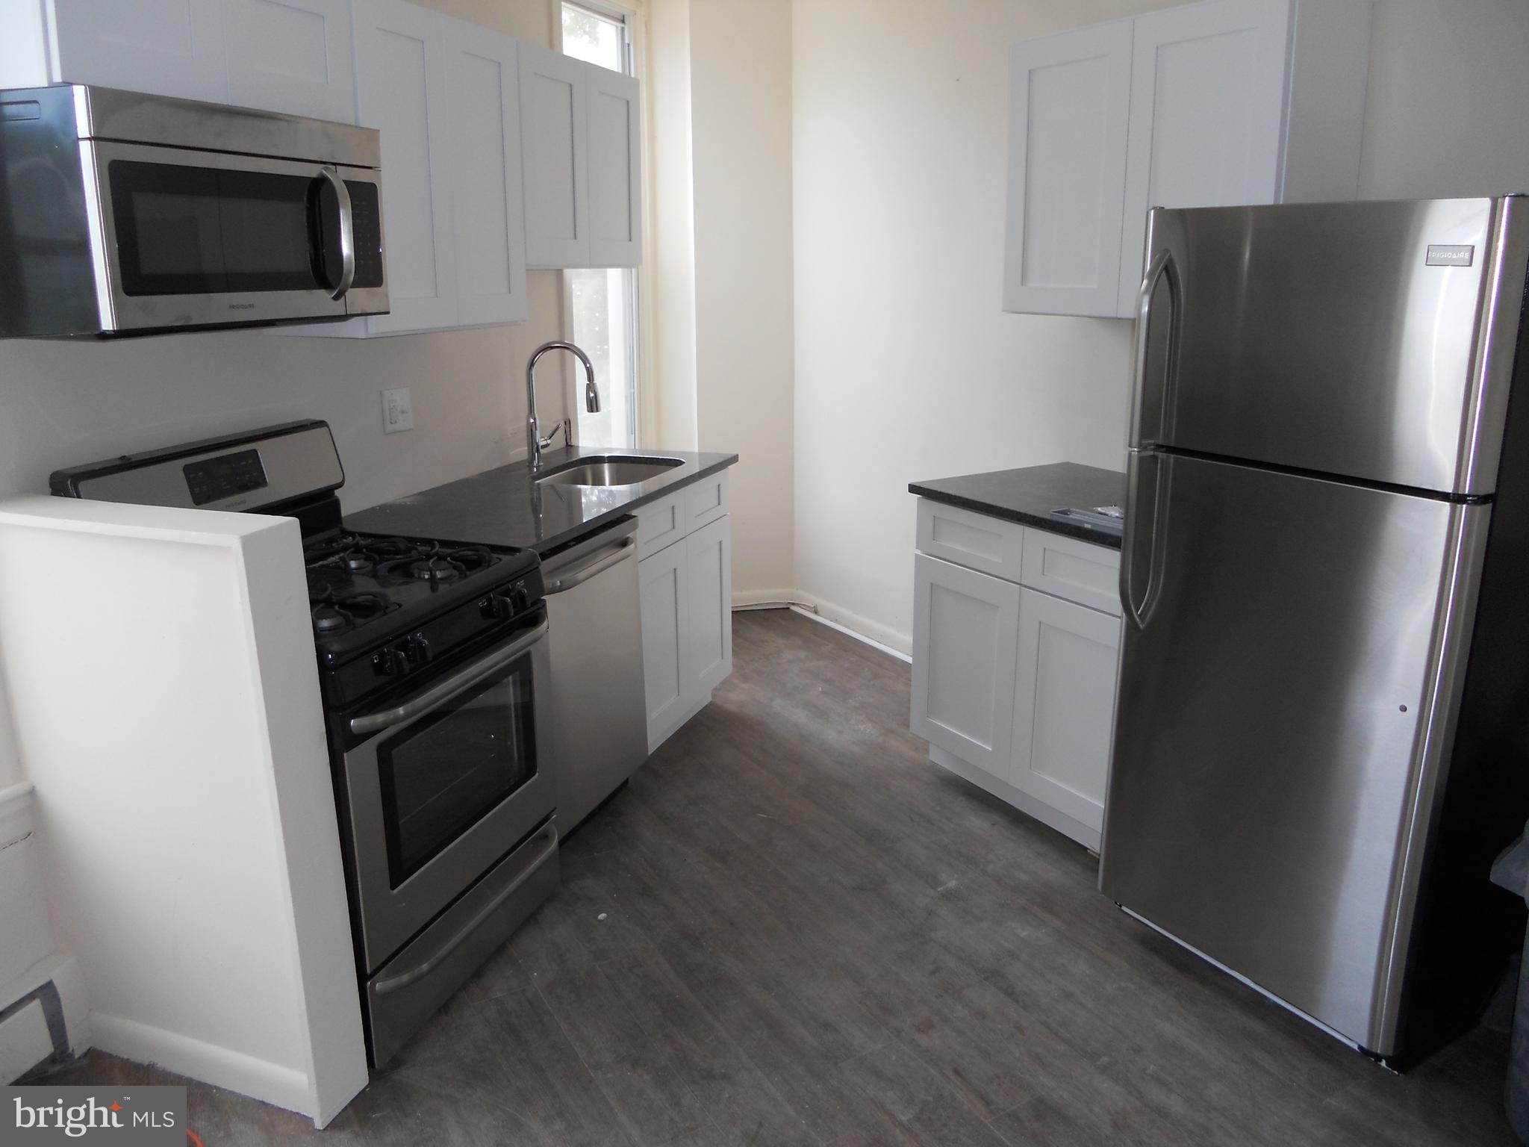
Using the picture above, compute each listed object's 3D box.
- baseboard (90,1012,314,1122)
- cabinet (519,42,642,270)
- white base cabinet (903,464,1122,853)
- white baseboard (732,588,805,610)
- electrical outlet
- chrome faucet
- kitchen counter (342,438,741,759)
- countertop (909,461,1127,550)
[{"bbox_3d":[-1.138,0.977,2.397,0.590,0.088,0.018,5,16,21],"label":"baseboard"},{"bbox_3d":[-0.727,-1.285,3.799,0.335,0.610,0.780,4,16,19],"label":"cabinet"},{"bbox_3d":[0.975,0.225,3.533,0.668,0.914,0.948,-9,17,-31],"label":"white base cabinet"},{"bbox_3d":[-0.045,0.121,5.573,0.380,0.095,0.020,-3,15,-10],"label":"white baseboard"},{"bbox_3d":[-1.071,-0.479,3.504,0.012,0.124,0.128,4,16,19],"label":"electrical outlet"},{"bbox_3d":[-0.673,-0.568,4.001,0.270,0.420,0.110,3,15,13],"label":"chrome faucet"},{"bbox_3d":[-0.650,0.171,3.809,0.702,0.914,1.475,4,16,19],"label":"kitchen counter"},{"bbox_3d":[0.963,-0.207,3.413,0.665,0.034,0.950,-9,17,-29],"label":"countertop"}]

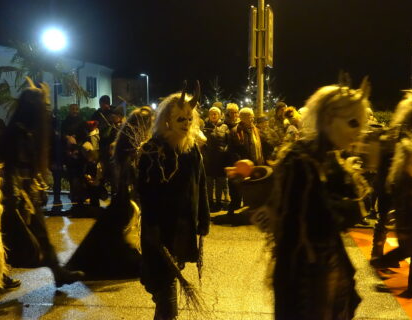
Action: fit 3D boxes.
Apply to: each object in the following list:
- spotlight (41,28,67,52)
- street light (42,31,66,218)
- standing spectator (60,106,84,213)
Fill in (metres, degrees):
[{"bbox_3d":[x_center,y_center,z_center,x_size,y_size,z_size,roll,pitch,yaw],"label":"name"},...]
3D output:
[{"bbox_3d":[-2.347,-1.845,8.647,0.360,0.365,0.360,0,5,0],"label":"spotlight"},{"bbox_3d":[-2.361,-0.612,8.757,0.360,2.901,0.360,0,5,0],"label":"street light"},{"bbox_3d":[-2.145,-0.034,8.997,0.450,1.707,0.340,-1,5,-8],"label":"standing spectator"}]

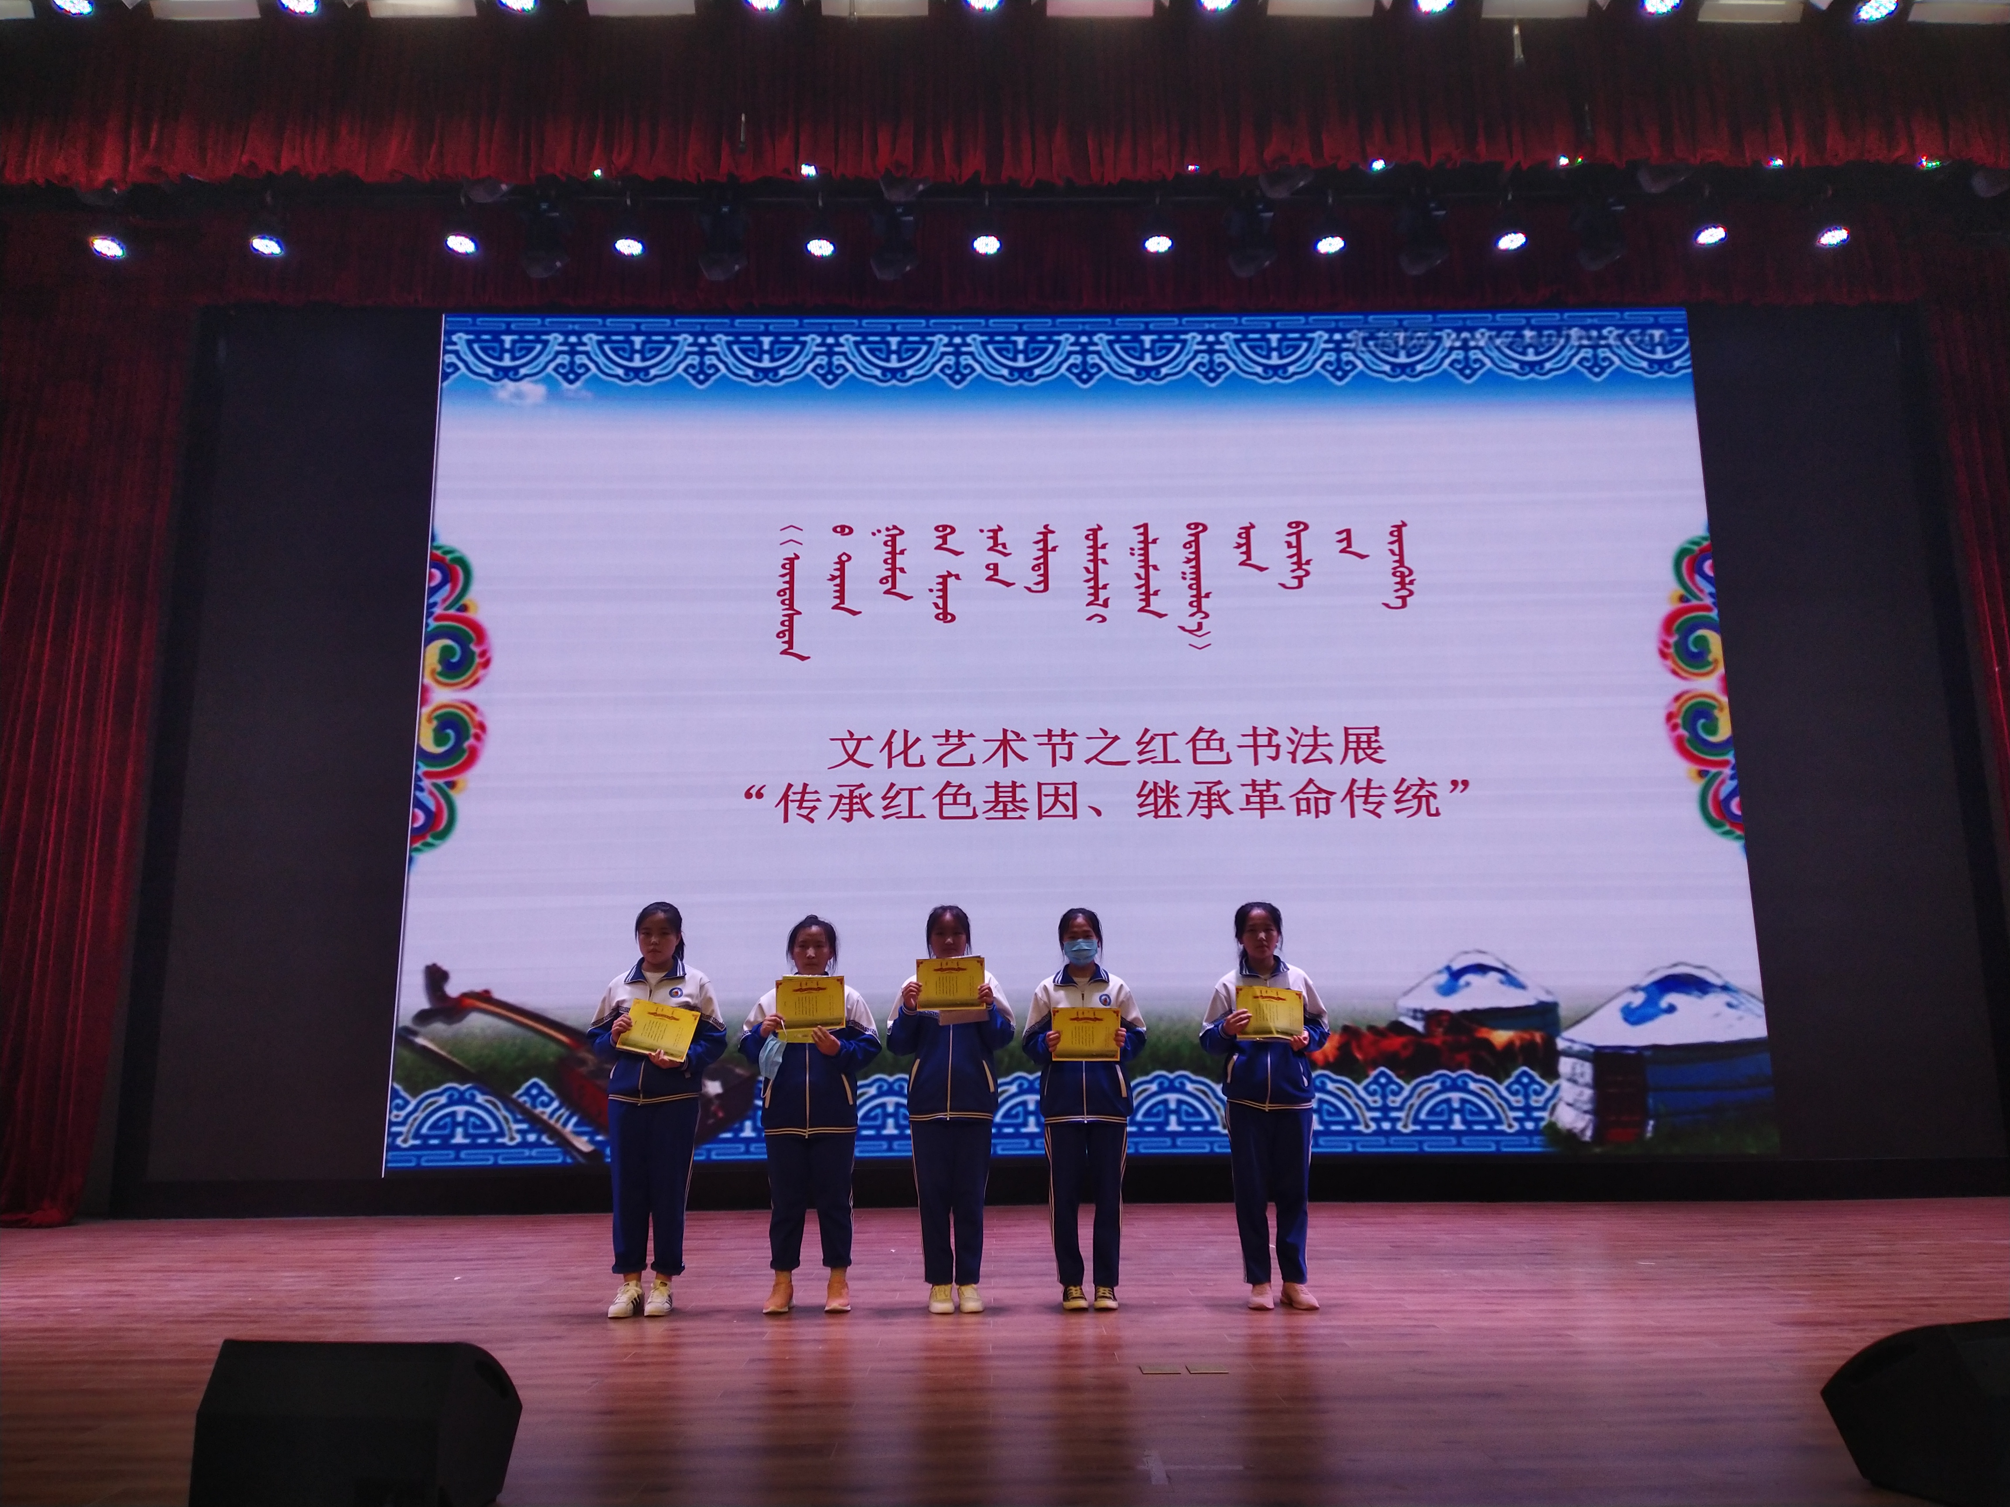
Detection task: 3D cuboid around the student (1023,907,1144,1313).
[{"bbox_3d":[0.324,1.420,6.113,0.482,1.606,0.380,0,-12,-1],"label":"student"}]

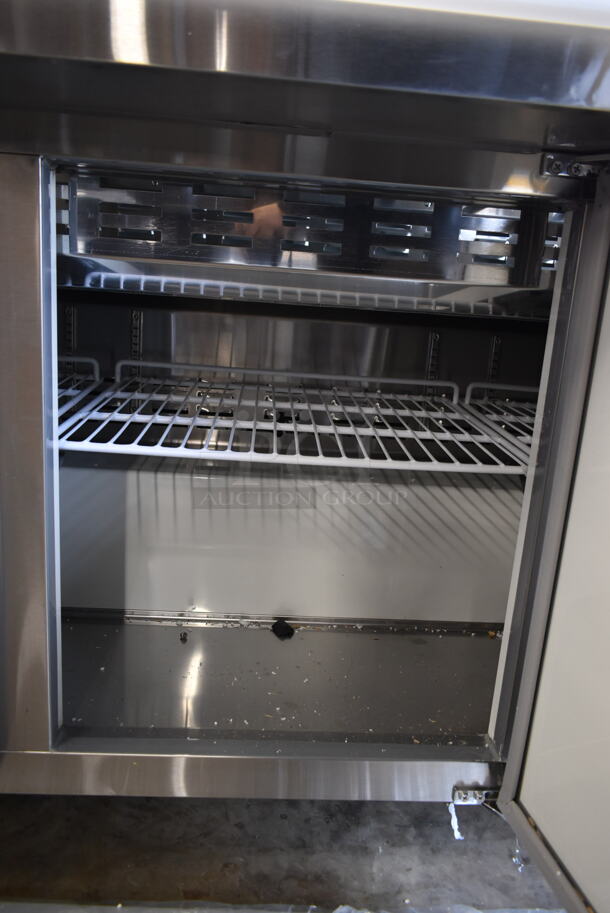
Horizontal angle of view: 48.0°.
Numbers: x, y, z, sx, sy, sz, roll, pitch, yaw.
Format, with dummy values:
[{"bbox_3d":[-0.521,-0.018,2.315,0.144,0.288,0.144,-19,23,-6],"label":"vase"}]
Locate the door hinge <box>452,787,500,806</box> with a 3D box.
[{"bbox_3d":[0.199,0.396,0.796,0.053,0.020,0.016,3,13,-4],"label":"door hinge"}]

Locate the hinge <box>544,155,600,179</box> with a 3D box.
[{"bbox_3d":[0.249,-0.271,0.641,0.055,0.020,0.016,3,13,-4],"label":"hinge"}]

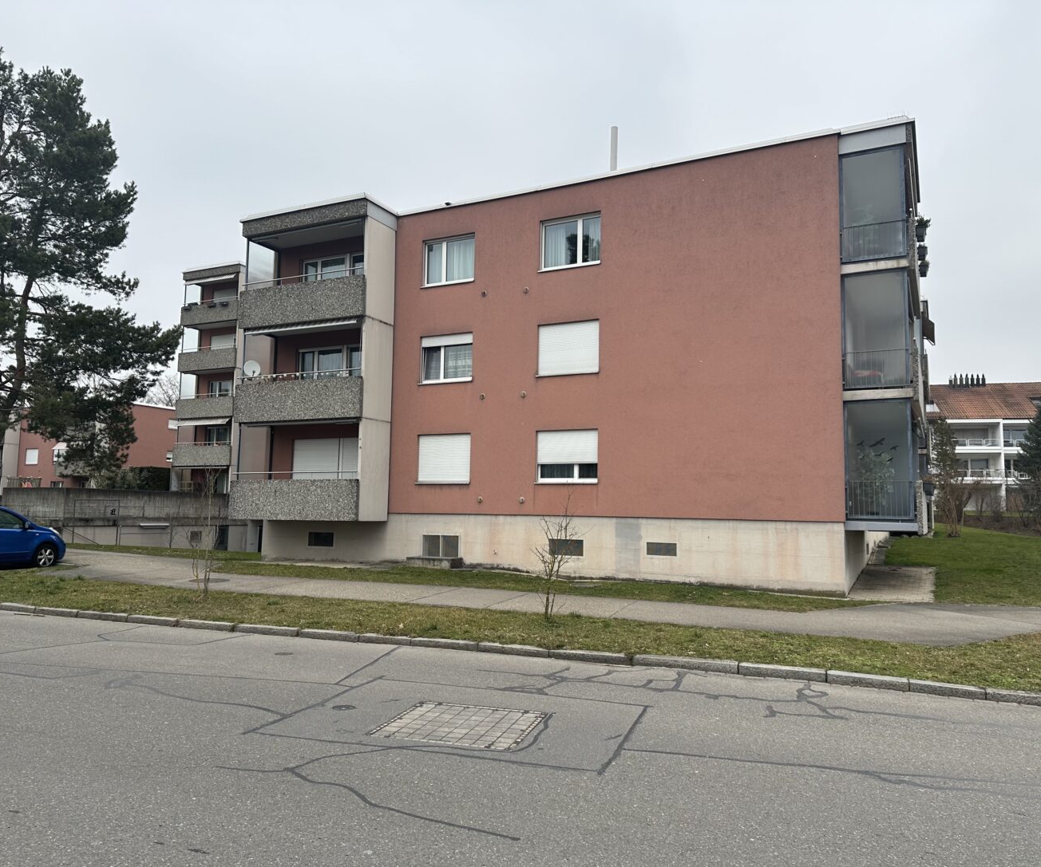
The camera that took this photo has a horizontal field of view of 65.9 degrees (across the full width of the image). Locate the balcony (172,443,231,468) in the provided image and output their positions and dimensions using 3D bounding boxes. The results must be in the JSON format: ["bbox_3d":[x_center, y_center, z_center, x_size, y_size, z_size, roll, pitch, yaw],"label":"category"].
[{"bbox_3d":[-17.541,1.323,45.352,4.508,1.095,1.278,-2,-6,26],"label":"balcony"}]

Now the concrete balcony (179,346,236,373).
[{"bbox_3d":[-17.509,-4.074,46.092,4.474,1.105,1.307,-2,-6,27],"label":"concrete balcony"}]

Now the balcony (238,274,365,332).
[{"bbox_3d":[-5.922,-3.586,22.867,4.544,1.131,1.278,-2,-6,26],"label":"balcony"}]

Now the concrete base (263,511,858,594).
[{"bbox_3d":[2.066,3.325,25.421,16.188,1.506,11.315,-2,-6,26],"label":"concrete base"}]

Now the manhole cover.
[{"bbox_3d":[-0.430,2.145,5.863,1.043,0.050,1.011,-1,-6,16],"label":"manhole cover"}]

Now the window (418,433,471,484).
[{"bbox_3d":[-2.050,0.697,21.572,1.693,1.330,0.140,-2,-6,27],"label":"window"}]

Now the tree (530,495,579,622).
[{"bbox_3d":[0.491,1.681,11.029,0.720,1.740,0.680,1,-5,0],"label":"tree"}]

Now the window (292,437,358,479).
[{"bbox_3d":[-5.580,0.838,23.396,2.507,1.354,0.140,-2,-6,27],"label":"window"}]

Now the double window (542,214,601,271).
[{"bbox_3d":[1.280,-4.824,20.329,1.652,1.332,0.146,-2,-6,26],"label":"double window"}]

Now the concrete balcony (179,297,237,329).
[{"bbox_3d":[-17.435,-6.785,46.066,4.508,1.095,1.278,-2,-6,26],"label":"concrete balcony"}]

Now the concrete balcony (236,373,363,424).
[{"bbox_3d":[-5.958,-0.868,22.628,4.544,1.113,1.278,-2,-6,26],"label":"concrete balcony"}]

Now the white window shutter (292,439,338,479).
[{"bbox_3d":[-5.907,0.820,23.331,1.639,1.323,0.091,-2,-6,26],"label":"white window shutter"}]

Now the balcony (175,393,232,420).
[{"bbox_3d":[-17.548,-1.359,45.841,4.474,1.105,1.307,-2,-6,27],"label":"balcony"}]

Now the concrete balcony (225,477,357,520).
[{"bbox_3d":[-6.007,1.906,22.667,4.602,1.076,1.307,-2,-6,27],"label":"concrete balcony"}]

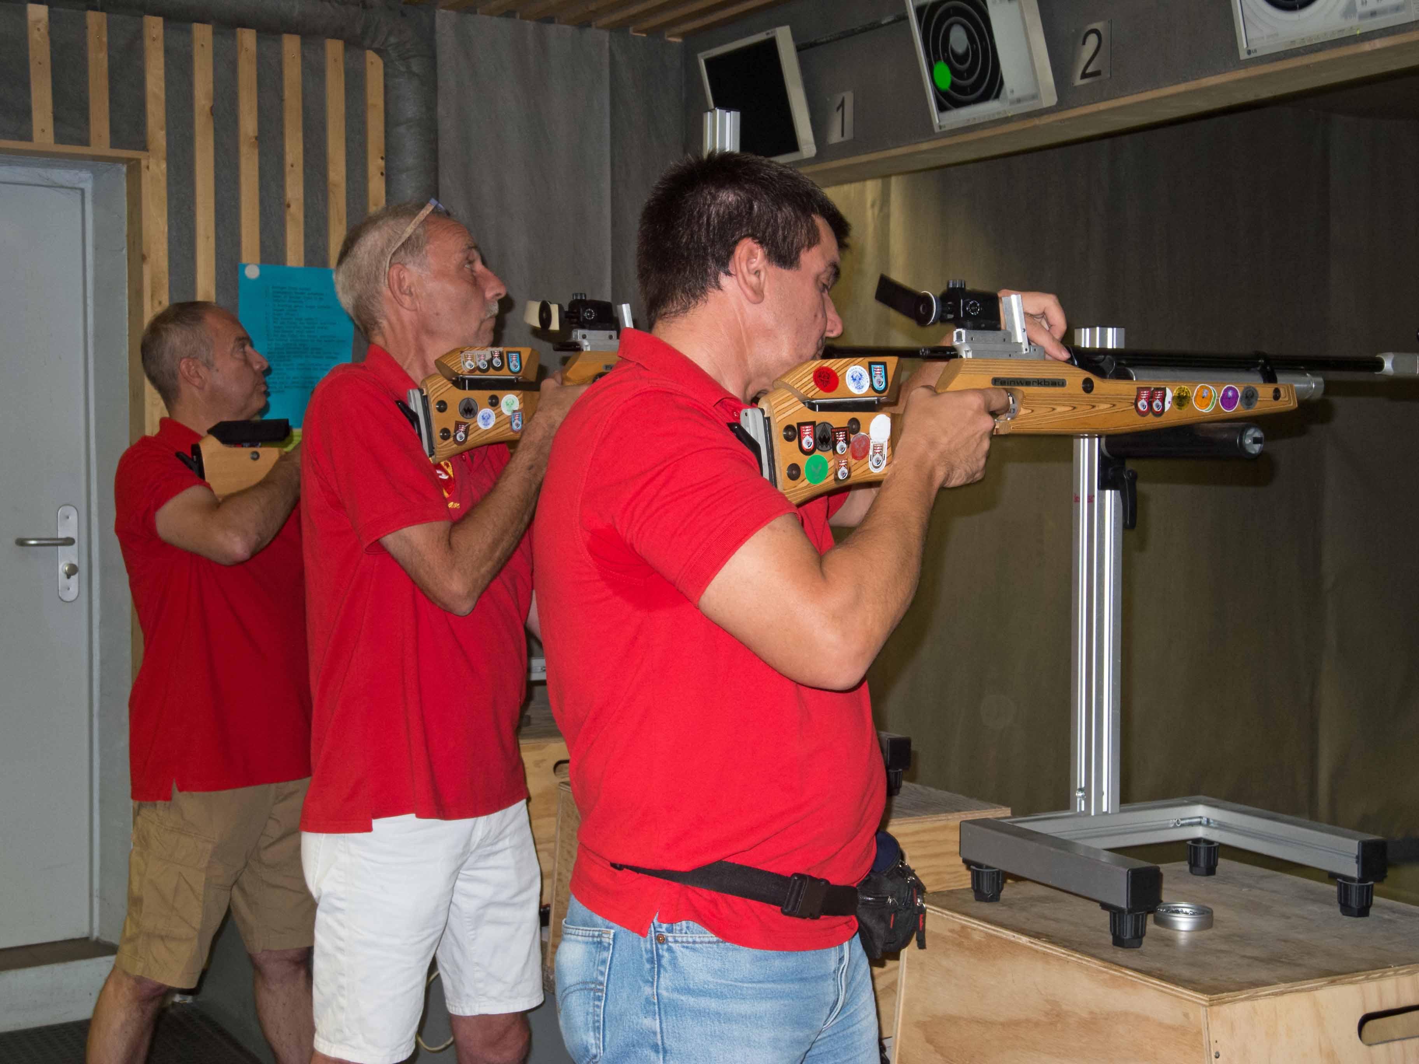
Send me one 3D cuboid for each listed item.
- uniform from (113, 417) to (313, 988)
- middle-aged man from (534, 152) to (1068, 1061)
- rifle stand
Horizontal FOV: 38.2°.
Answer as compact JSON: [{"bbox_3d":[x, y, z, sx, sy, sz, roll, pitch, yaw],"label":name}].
[{"bbox_3d":[-0.850,0.290,3.700,0.380,1.000,0.480,0,3,5],"label":"uniform"},{"bbox_3d":[0.115,0.480,2.170,0.570,1.750,0.540,1,3,14],"label":"middle-aged man"},{"bbox_3d":[0.515,0.095,2.277,0.360,0.650,0.291,-1,3,-28],"label":"rifle stand"}]

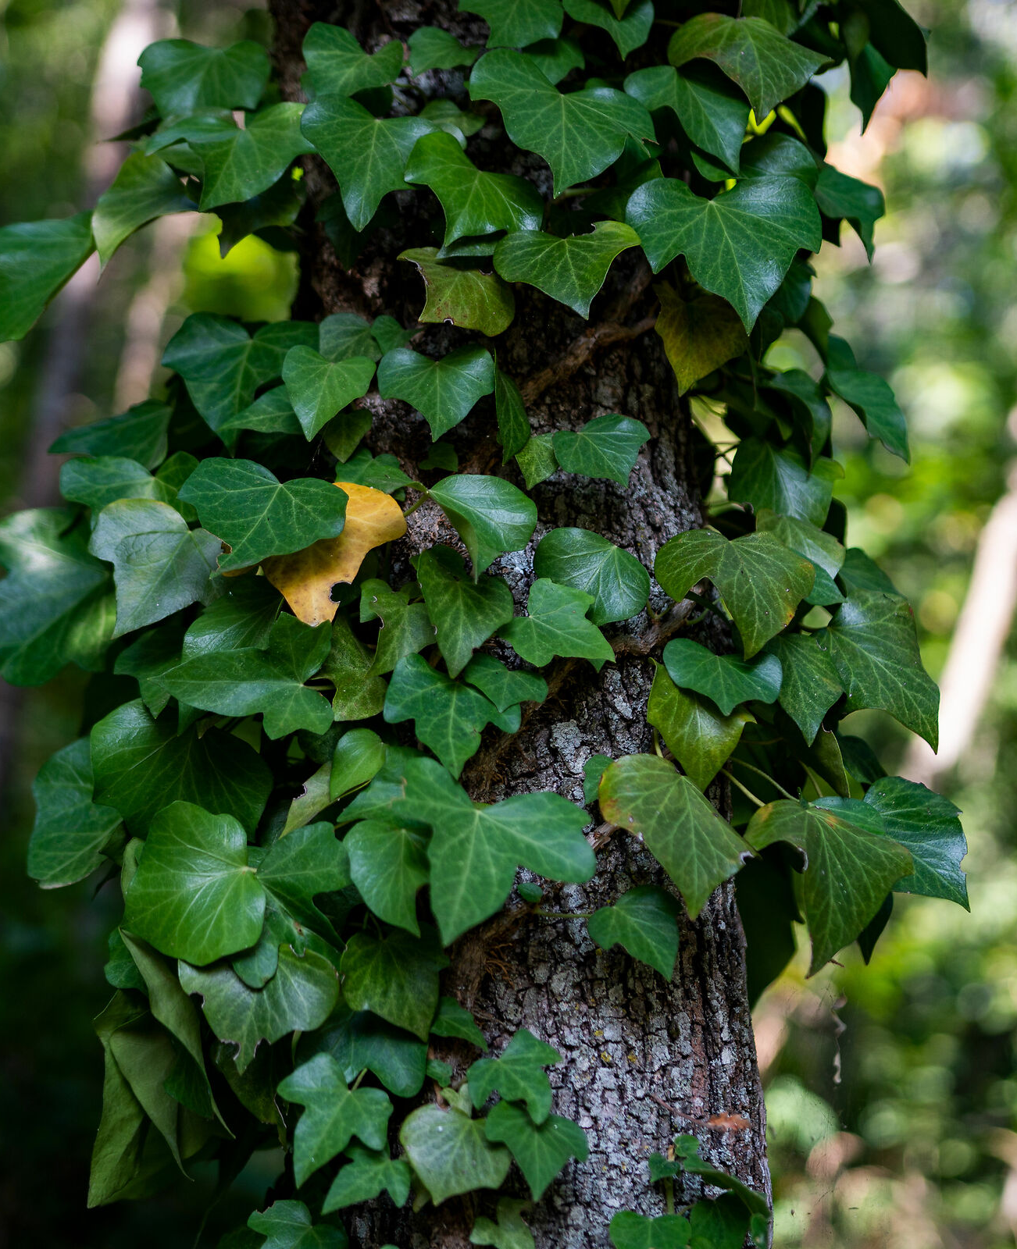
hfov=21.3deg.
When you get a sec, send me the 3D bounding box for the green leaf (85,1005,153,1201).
[{"bbox_3d":[-0.154,0.192,1.090,0.032,0.087,0.035,3,-4,31],"label":"green leaf"}]

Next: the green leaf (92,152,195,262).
[{"bbox_3d":[-0.169,-0.193,1.260,0.048,0.062,0.024,37,-5,34],"label":"green leaf"}]

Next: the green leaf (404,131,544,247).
[{"bbox_3d":[-0.015,-0.185,1.150,0.057,0.043,0.018,19,-28,11],"label":"green leaf"}]

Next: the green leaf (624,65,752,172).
[{"bbox_3d":[0.076,-0.217,1.160,0.045,0.053,0.018,-16,-23,-22],"label":"green leaf"}]

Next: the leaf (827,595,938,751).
[{"bbox_3d":[0.172,0.020,1.240,0.060,0.081,0.021,-37,1,-21],"label":"leaf"}]

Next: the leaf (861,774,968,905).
[{"bbox_3d":[0.161,0.088,1.100,0.052,0.055,0.022,-9,-15,-21],"label":"leaf"}]

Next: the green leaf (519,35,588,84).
[{"bbox_3d":[0.018,-0.222,1.080,0.031,0.026,0.016,0,-18,0],"label":"green leaf"}]

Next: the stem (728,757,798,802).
[{"bbox_3d":[0.113,0.068,1.200,0.038,0.004,0.004,33,-18,16],"label":"stem"}]

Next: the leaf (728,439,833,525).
[{"bbox_3d":[0.112,-0.058,1.110,0.044,0.038,0.022,0,-18,-9],"label":"leaf"}]

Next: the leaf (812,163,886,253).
[{"bbox_3d":[0.153,-0.188,1.220,0.037,0.041,0.016,26,-31,-19],"label":"leaf"}]

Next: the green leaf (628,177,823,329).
[{"bbox_3d":[0.083,-0.143,1.040,0.075,0.060,0.024,0,-24,-6],"label":"green leaf"}]

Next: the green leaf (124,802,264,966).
[{"bbox_3d":[-0.136,0.112,1.170,0.055,0.068,0.018,0,-14,18],"label":"green leaf"}]

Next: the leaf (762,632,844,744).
[{"bbox_3d":[0.128,0.029,1.210,0.039,0.052,0.014,0,-18,-12],"label":"leaf"}]

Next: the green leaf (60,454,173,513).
[{"bbox_3d":[-0.172,-0.061,1.200,0.054,0.034,0.018,-4,-39,9],"label":"green leaf"}]

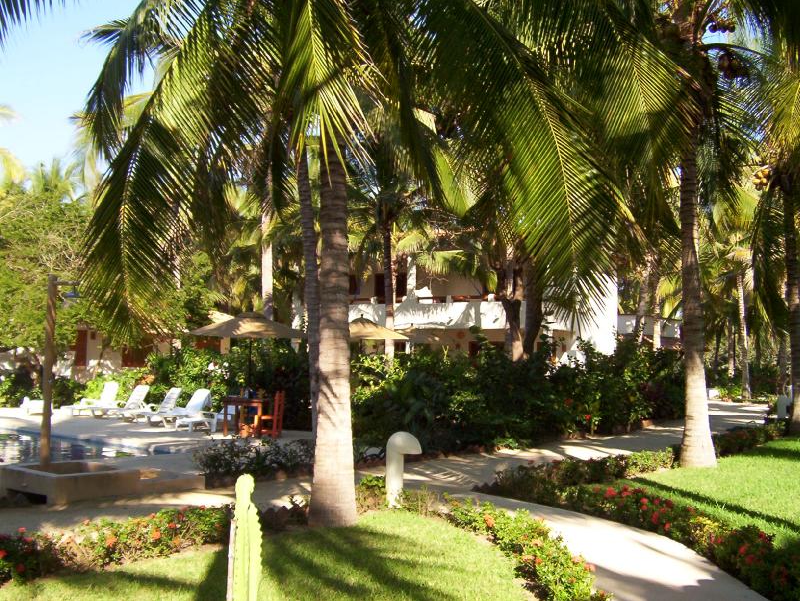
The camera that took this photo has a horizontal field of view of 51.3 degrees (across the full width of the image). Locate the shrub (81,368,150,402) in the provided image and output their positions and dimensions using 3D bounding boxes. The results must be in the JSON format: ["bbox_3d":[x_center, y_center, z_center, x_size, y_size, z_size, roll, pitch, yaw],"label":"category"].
[{"bbox_3d":[-8.533,2.644,24.880,2.050,1.200,1.500,1,-4,-17],"label":"shrub"}]

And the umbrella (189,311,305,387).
[{"bbox_3d":[-3.050,1.474,16.789,2.380,2.470,2.380,-1,-4,10],"label":"umbrella"}]

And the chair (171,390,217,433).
[{"bbox_3d":[-4.188,2.391,18.154,0.660,0.820,1.420,-4,-5,43],"label":"chair"}]

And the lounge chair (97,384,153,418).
[{"bbox_3d":[-7.250,2.629,21.917,0.660,0.840,1.470,-4,-5,43],"label":"lounge chair"}]

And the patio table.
[{"bbox_3d":[-3.080,2.327,16.653,0.760,0.750,0.760,-1,-4,10],"label":"patio table"}]

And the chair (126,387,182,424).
[{"bbox_3d":[-6.058,2.539,20.561,0.660,0.840,1.470,-4,-5,43],"label":"chair"}]

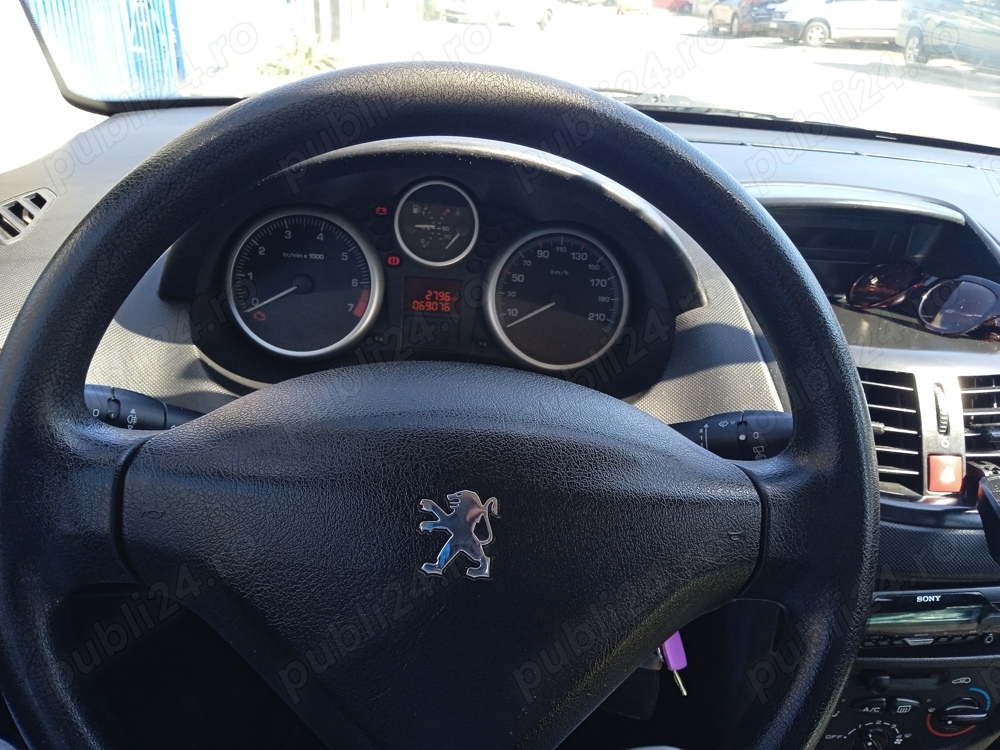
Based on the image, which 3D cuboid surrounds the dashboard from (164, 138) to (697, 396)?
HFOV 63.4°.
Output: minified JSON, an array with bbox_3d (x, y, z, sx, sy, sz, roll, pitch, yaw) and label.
[{"bbox_3d":[-0.044,-0.069,0.545,0.322,0.162,0.120,1,11,-5],"label":"dashboard"}]

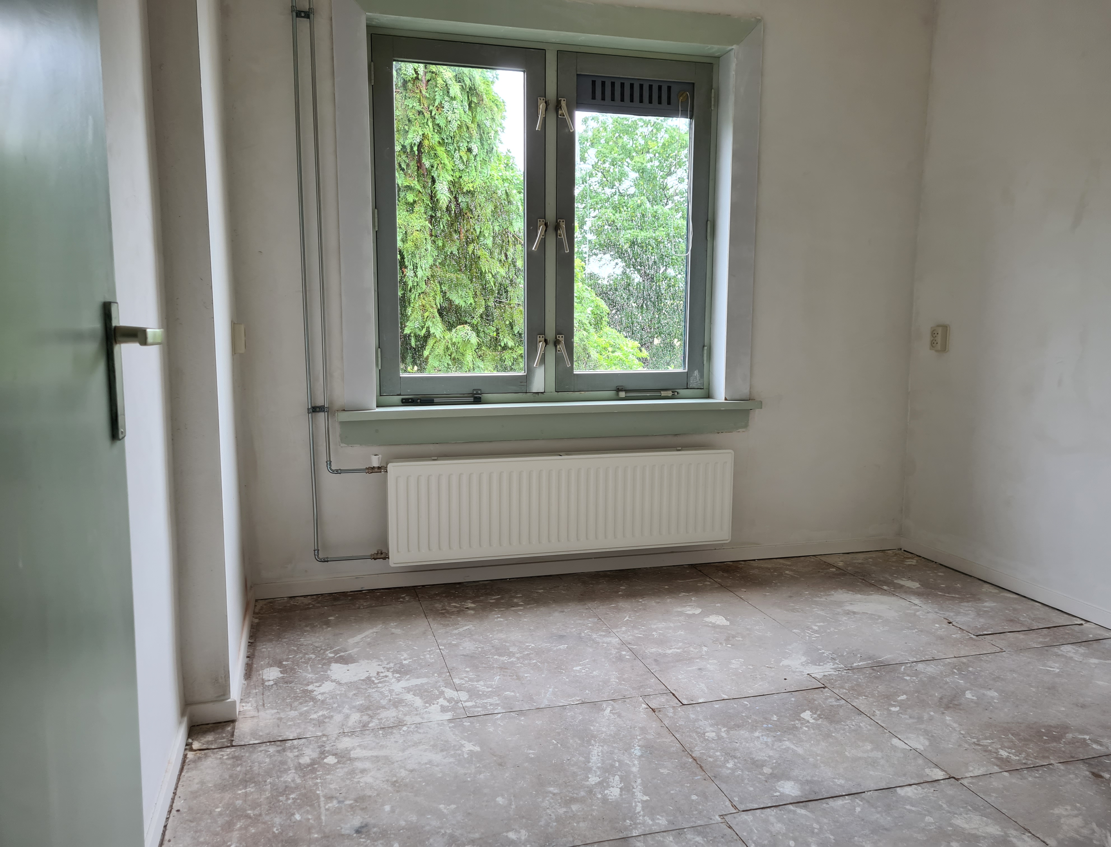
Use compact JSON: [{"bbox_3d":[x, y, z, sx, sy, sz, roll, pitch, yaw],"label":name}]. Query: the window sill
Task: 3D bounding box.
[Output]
[{"bbox_3d":[0.009,-0.013,3.481,1.758,0.135,0.185,-2,8,-15],"label":"window sill"}]

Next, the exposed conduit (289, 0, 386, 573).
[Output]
[{"bbox_3d":[-0.785,-0.478,3.123,0.285,2.018,0.063,-2,8,-15],"label":"exposed conduit"}]

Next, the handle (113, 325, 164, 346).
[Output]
[{"bbox_3d":[-0.528,-0.109,1.057,0.054,0.022,0.116,-2,8,-15],"label":"handle"}]

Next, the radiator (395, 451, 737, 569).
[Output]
[{"bbox_3d":[0.047,0.320,3.420,1.417,0.399,0.095,-2,8,-15],"label":"radiator"}]

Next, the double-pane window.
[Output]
[{"bbox_3d":[-0.030,-0.800,3.495,1.398,1.394,0.080,-2,8,-15],"label":"double-pane window"}]

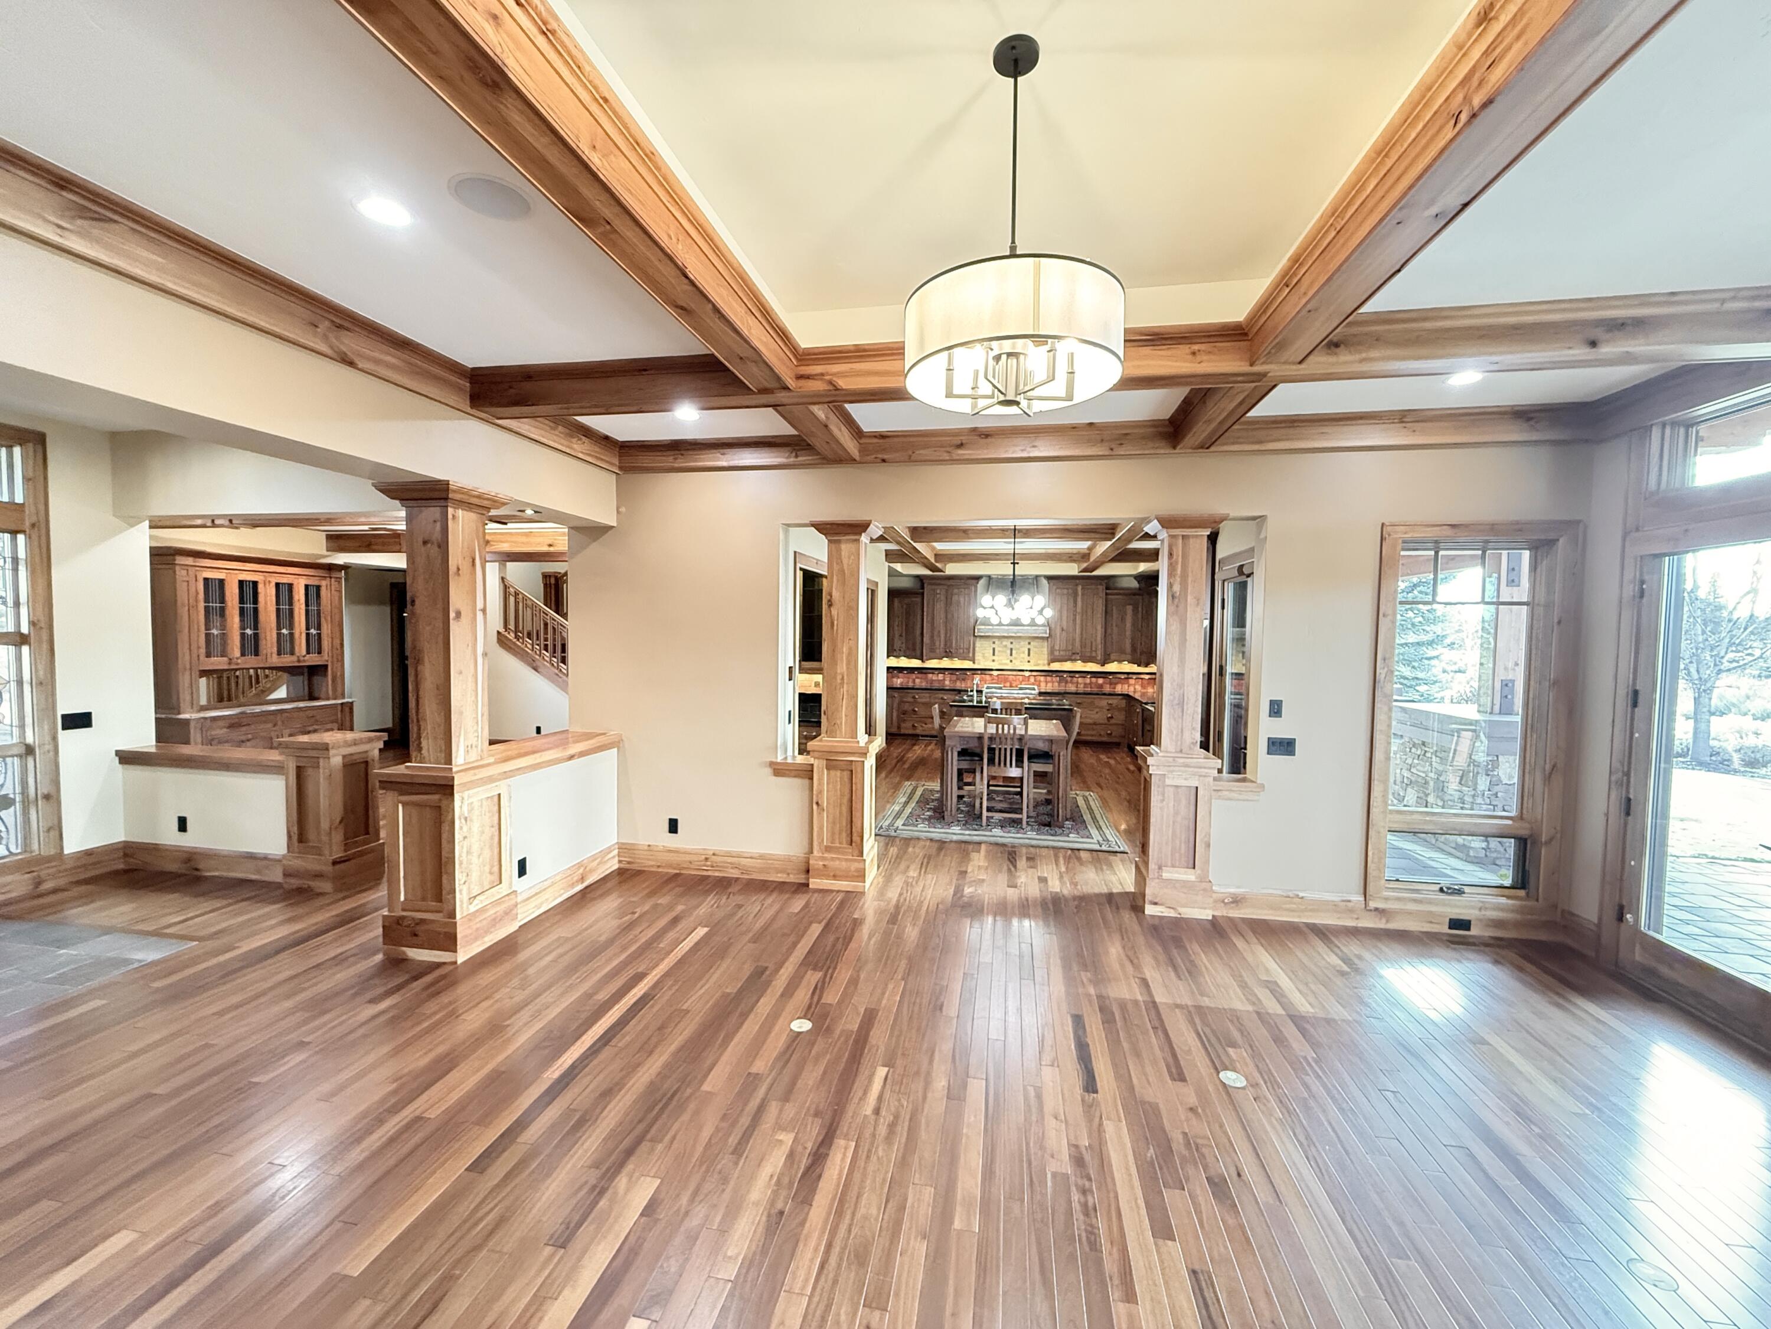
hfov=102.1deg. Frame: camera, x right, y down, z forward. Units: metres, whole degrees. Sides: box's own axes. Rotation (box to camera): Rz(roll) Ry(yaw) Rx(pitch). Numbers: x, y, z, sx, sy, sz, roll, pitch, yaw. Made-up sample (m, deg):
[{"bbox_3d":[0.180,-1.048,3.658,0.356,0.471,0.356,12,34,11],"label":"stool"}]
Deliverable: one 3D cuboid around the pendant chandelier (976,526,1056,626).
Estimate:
[{"bbox_3d":[1.366,-0.978,7.535,0.802,1.117,0.808,1,3,10],"label":"pendant chandelier"}]

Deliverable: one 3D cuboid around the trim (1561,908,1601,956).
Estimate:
[{"bbox_3d":[4.106,1.585,4.226,0.026,0.210,0.220,1,3,10],"label":"trim"}]

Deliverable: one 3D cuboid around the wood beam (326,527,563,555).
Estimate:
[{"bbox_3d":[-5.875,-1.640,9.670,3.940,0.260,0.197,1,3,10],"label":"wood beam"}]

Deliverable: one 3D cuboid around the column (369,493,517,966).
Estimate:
[{"bbox_3d":[-2.692,0.339,4.410,0.536,2.786,0.538,1,3,10],"label":"column"}]

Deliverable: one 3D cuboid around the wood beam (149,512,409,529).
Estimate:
[{"bbox_3d":[-7.018,-1.715,8.315,4.026,0.201,0.256,1,3,10],"label":"wood beam"}]

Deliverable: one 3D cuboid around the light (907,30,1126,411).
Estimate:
[{"bbox_3d":[0.367,-1.245,2.053,0.623,0.965,0.623,1,3,10],"label":"light"}]

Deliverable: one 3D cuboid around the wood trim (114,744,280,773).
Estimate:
[{"bbox_3d":[-4.913,0.698,5.279,1.510,0.110,0.329,1,3,10],"label":"wood trim"}]

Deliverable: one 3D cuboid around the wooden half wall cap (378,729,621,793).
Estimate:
[{"bbox_3d":[-2.404,0.606,4.667,0.512,0.101,1.616,1,3,10],"label":"wooden half wall cap"}]

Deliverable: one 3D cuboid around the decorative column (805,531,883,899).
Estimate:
[{"bbox_3d":[-0.314,0.312,5.620,0.467,2.786,0.502,1,3,10],"label":"decorative column"}]

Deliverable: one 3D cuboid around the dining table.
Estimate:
[{"bbox_3d":[1.321,1.148,7.877,1.225,0.936,1.280,1,3,10],"label":"dining table"}]

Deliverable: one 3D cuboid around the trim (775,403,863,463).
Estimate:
[{"bbox_3d":[-0.406,-1.576,4.607,0.207,0.227,1.300,1,3,10],"label":"trim"}]

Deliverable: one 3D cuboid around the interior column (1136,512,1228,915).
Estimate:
[{"bbox_3d":[2.122,0.363,5.194,0.485,2.786,0.502,1,3,10],"label":"interior column"}]

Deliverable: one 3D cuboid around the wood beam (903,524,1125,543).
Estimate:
[{"bbox_3d":[1.553,-1.618,8.790,2.461,0.198,0.256,1,3,10],"label":"wood beam"}]

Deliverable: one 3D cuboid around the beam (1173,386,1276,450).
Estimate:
[{"bbox_3d":[1.842,-1.423,3.937,0.284,0.181,1.199,1,3,10],"label":"beam"}]

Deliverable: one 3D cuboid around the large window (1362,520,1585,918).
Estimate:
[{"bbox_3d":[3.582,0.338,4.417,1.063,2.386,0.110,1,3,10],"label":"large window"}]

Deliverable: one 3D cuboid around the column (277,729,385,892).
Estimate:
[{"bbox_3d":[-3.956,1.040,5.142,0.452,1.034,0.469,1,3,10],"label":"column"}]

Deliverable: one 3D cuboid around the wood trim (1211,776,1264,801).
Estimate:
[{"bbox_3d":[2.299,0.809,4.742,0.304,0.110,0.298,1,3,10],"label":"wood trim"}]

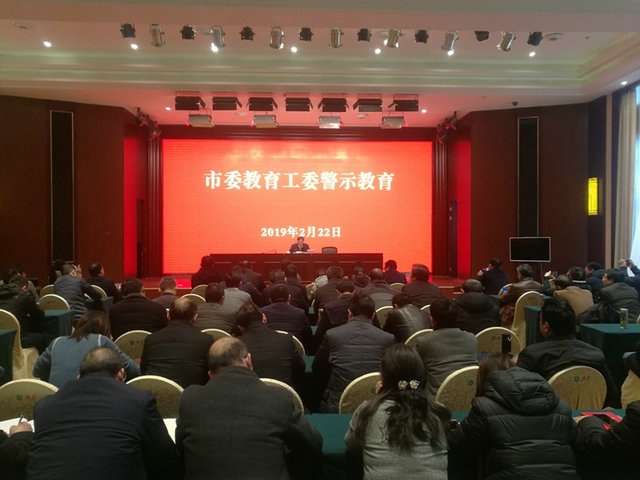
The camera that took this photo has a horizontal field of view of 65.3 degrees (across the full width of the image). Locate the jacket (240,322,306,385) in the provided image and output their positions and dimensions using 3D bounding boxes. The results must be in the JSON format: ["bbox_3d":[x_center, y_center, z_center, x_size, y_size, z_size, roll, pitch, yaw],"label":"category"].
[{"bbox_3d":[-0.311,0.827,3.180,0.480,0.680,0.420,0,1,-3],"label":"jacket"}]

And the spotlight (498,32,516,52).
[{"bbox_3d":[2.900,-3.093,7.720,0.230,0.330,0.300,0,1,-3],"label":"spotlight"}]

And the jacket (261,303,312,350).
[{"bbox_3d":[-0.303,0.869,4.514,0.510,0.660,0.460,0,1,-3],"label":"jacket"}]

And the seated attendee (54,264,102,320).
[{"bbox_3d":[-3.336,1.010,6.867,0.580,1.300,0.800,0,1,12],"label":"seated attendee"}]

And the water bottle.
[{"bbox_3d":[3.263,0.850,5.350,0.070,0.210,0.070,0,1,0],"label":"water bottle"}]

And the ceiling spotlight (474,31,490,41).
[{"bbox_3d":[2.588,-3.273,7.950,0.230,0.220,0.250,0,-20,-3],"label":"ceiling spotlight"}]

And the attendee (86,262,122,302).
[{"bbox_3d":[-3.616,1.057,8.300,0.540,1.300,0.750,0,1,18],"label":"attendee"}]

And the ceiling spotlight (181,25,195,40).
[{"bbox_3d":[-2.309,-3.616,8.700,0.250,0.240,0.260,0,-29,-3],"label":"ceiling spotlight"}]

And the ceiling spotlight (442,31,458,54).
[{"bbox_3d":[2.650,-4.016,10.100,0.250,0.260,0.410,0,-41,-16],"label":"ceiling spotlight"}]

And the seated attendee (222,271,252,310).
[{"bbox_3d":[-1.056,1.067,6.200,0.520,1.300,0.750,0,1,3],"label":"seated attendee"}]

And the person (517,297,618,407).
[{"bbox_3d":[1.686,1.073,3.500,0.600,1.320,0.800,0,1,-10],"label":"person"}]

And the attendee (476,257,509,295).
[{"bbox_3d":[3.268,1.011,9.350,0.540,1.300,0.750,-1,1,-34],"label":"attendee"}]

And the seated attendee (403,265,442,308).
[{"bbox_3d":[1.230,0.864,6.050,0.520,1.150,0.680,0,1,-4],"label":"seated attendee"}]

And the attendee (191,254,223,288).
[{"bbox_3d":[-1.762,0.980,7.817,0.540,1.320,0.780,0,1,0],"label":"attendee"}]

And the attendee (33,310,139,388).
[{"bbox_3d":[-1.595,1.126,3.380,0.620,1.250,0.800,0,1,2],"label":"attendee"}]

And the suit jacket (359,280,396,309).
[{"bbox_3d":[0.670,0.805,5.814,0.500,0.660,0.460,0,1,-3],"label":"suit jacket"}]

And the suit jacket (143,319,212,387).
[{"bbox_3d":[-0.891,0.791,3.120,0.500,0.580,0.420,0,0,-2],"label":"suit jacket"}]

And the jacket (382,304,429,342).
[{"bbox_3d":[0.851,0.923,4.800,0.540,0.650,0.440,0,1,-11],"label":"jacket"}]

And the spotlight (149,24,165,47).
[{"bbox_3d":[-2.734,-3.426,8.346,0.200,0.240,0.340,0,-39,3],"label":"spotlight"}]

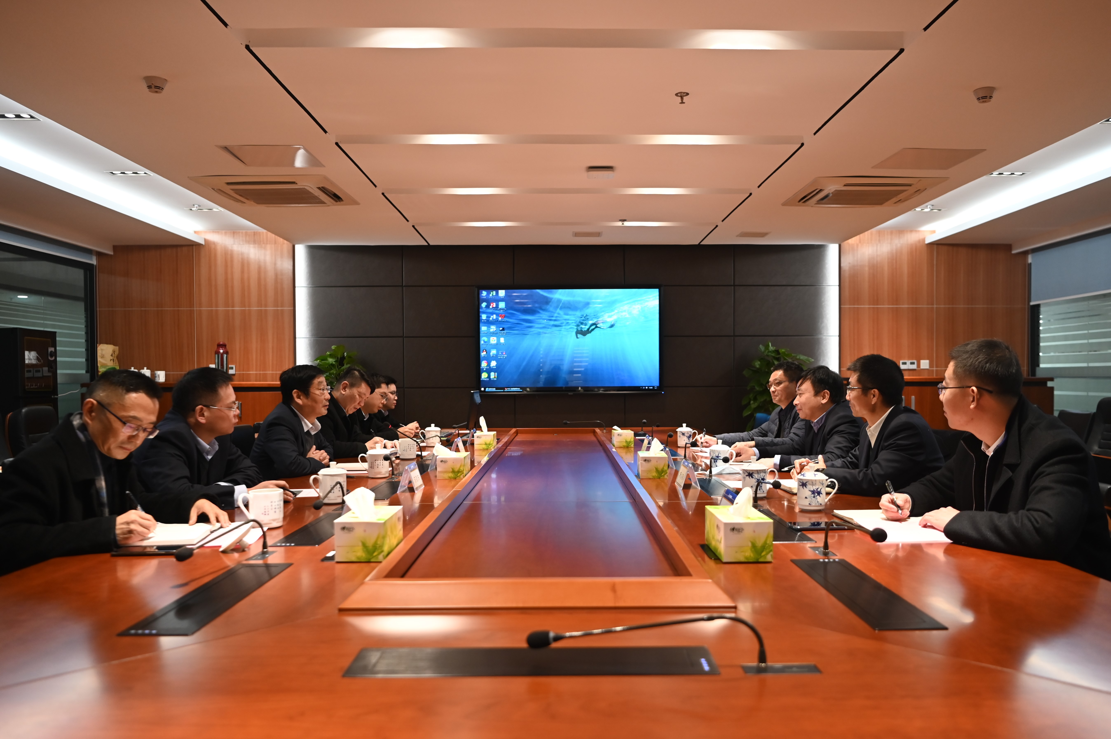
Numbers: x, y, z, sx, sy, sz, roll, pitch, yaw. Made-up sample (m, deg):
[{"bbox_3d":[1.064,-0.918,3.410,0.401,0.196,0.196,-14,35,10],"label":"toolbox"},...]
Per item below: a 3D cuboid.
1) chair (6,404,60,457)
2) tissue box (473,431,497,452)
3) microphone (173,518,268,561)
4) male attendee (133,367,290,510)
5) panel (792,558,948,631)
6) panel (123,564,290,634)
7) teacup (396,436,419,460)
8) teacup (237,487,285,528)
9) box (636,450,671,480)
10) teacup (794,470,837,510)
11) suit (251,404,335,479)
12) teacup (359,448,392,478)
[{"bbox_3d":[-3.200,0.733,4.938,0.660,1.050,0.620,0,-1,-10],"label":"chair"},{"bbox_3d":[-0.444,0.453,4.692,0.117,0.094,0.200,0,-1,0],"label":"tissue box"},{"bbox_3d":[-0.731,0.395,1.639,0.040,0.097,0.280,0,-1,16],"label":"microphone"},{"bbox_3d":[-1.250,0.601,2.510,0.660,1.221,0.550,0,-1,3],"label":"male attendee"},{"bbox_3d":[0.611,0.451,1.495,0.123,0.016,0.487,0,-1,2],"label":"panel"},{"bbox_3d":[-0.654,0.443,1.448,0.115,0.012,0.475,0,-1,0],"label":"panel"},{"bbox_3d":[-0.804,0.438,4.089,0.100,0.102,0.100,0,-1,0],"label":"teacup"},{"bbox_3d":[-0.840,0.395,2.113,0.120,0.100,0.090,0,-1,0],"label":"teacup"},{"bbox_3d":[0.422,0.423,3.275,0.115,0.093,0.220,0,-1,0],"label":"box"},{"bbox_3d":[0.864,0.387,2.435,0.135,0.138,0.092,0,-1,0],"label":"teacup"},{"bbox_3d":[-1.235,0.459,3.372,0.490,0.660,0.530,0,-1,10],"label":"suit"},{"bbox_3d":[-0.778,0.396,3.171,0.128,0.129,0.090,0,-1,0],"label":"teacup"}]

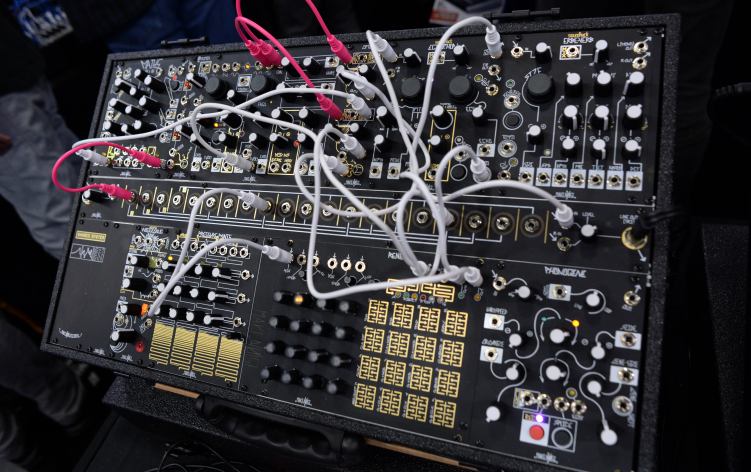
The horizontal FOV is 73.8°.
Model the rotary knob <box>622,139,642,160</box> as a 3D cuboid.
[{"bbox_3d":[0.166,-0.056,0.326,0.012,0.015,0.011,-5,77,21],"label":"rotary knob"}]

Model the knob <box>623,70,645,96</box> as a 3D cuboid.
[{"bbox_3d":[0.173,-0.101,0.333,0.013,0.017,0.012,-5,77,21],"label":"knob"}]

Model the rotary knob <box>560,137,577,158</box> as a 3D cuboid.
[{"bbox_3d":[0.135,-0.062,0.350,0.011,0.015,0.012,-5,78,20],"label":"rotary knob"}]

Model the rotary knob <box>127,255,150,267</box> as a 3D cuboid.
[{"bbox_3d":[-0.222,0.024,0.471,0.011,0.014,0.011,-4,77,20],"label":"rotary knob"}]

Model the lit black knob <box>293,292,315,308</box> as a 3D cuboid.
[{"bbox_3d":[-0.059,0.051,0.402,0.011,0.014,0.012,-13,75,18],"label":"lit black knob"}]

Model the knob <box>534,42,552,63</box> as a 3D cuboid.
[{"bbox_3d":[0.122,-0.133,0.364,0.012,0.014,0.011,7,82,22],"label":"knob"}]

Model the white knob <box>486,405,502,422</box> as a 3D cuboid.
[{"bbox_3d":[0.078,0.116,0.329,0.012,0.017,0.013,-4,78,20],"label":"white knob"}]

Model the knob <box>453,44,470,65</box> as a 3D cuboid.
[{"bbox_3d":[0.067,-0.142,0.393,0.012,0.015,0.011,-4,78,20],"label":"knob"}]

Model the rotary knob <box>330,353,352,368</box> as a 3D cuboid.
[{"bbox_3d":[-0.026,0.094,0.377,0.013,0.015,0.012,-4,78,20],"label":"rotary knob"}]

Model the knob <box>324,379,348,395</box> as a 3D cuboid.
[{"bbox_3d":[-0.029,0.112,0.372,0.011,0.015,0.012,-5,77,21],"label":"knob"}]

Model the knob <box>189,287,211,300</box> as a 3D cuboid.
[{"bbox_3d":[-0.155,0.051,0.440,0.011,0.014,0.011,7,81,22],"label":"knob"}]

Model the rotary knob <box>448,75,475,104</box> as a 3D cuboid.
[{"bbox_3d":[0.066,-0.112,0.382,0.020,0.012,0.021,-4,78,20],"label":"rotary knob"}]

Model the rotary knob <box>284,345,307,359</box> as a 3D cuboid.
[{"bbox_3d":[-0.064,0.091,0.396,0.012,0.015,0.011,-4,78,20],"label":"rotary knob"}]

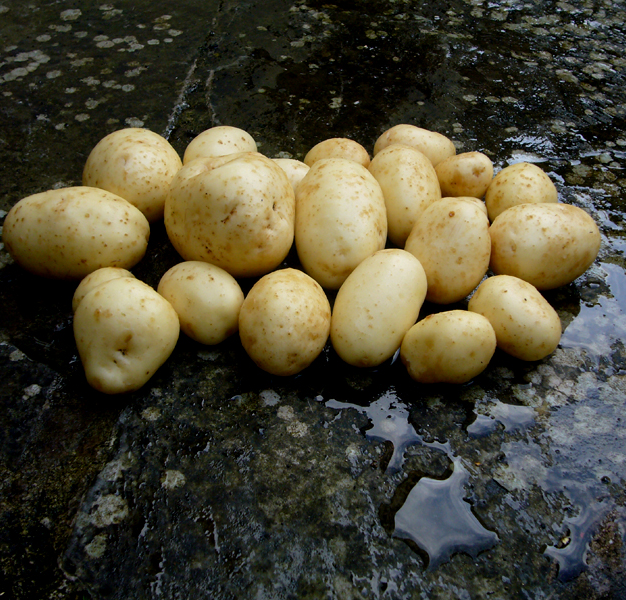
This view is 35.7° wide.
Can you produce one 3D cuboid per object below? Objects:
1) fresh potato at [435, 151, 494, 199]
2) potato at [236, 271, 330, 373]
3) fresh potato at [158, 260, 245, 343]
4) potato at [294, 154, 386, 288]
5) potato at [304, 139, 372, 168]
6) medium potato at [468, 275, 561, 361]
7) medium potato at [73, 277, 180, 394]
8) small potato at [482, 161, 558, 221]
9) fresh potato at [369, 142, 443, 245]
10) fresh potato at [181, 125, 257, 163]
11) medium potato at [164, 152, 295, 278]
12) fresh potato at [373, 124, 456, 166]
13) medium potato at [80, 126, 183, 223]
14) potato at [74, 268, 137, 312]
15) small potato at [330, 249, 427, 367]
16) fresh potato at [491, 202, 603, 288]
[{"bbox_3d":[0.104,-0.085,0.665,0.042,0.032,0.034,-14,45,-14],"label":"fresh potato"},{"bbox_3d":[-0.018,0.014,0.620,0.059,0.062,0.073,0,42,0],"label":"potato"},{"bbox_3d":[-0.074,0.002,0.641,0.057,0.052,0.059,0,42,0],"label":"fresh potato"},{"bbox_3d":[0.018,-0.049,0.605,0.057,0.054,0.088,2,69,2],"label":"potato"},{"bbox_3d":[0.017,-0.093,0.670,0.047,0.036,0.039,0,44,0],"label":"potato"},{"bbox_3d":[0.116,0.010,0.559,0.044,0.040,0.067,-21,42,-20],"label":"medium potato"},{"bbox_3d":[-0.116,0.021,0.607,0.066,0.070,0.075,0,42,0],"label":"medium potato"},{"bbox_3d":[0.157,-0.079,0.733,0.053,0.049,0.048,0,42,0],"label":"small potato"},{"bbox_3d":[0.068,-0.078,0.723,0.055,0.063,0.092,0,42,0],"label":"fresh potato"},{"bbox_3d":[-0.073,-0.111,0.766,0.058,0.053,0.050,0,42,0],"label":"fresh potato"},{"bbox_3d":[-0.051,-0.052,0.601,0.081,0.073,0.084,12,45,13],"label":"medium potato"},{"bbox_3d":[0.083,-0.121,0.784,0.065,0.046,0.043,7,42,7],"label":"fresh potato"},{"bbox_3d":[-0.136,-0.094,0.734,0.074,0.069,0.078,0,42,0],"label":"medium potato"},{"bbox_3d":[-0.138,0.000,0.650,0.046,0.043,0.047,0,42,0],"label":"potato"},{"bbox_3d":[0.038,0.004,0.557,0.049,0.047,0.075,19,69,19],"label":"small potato"},{"bbox_3d":[0.142,-0.033,0.596,0.067,0.051,0.055,5,44,5],"label":"fresh potato"}]

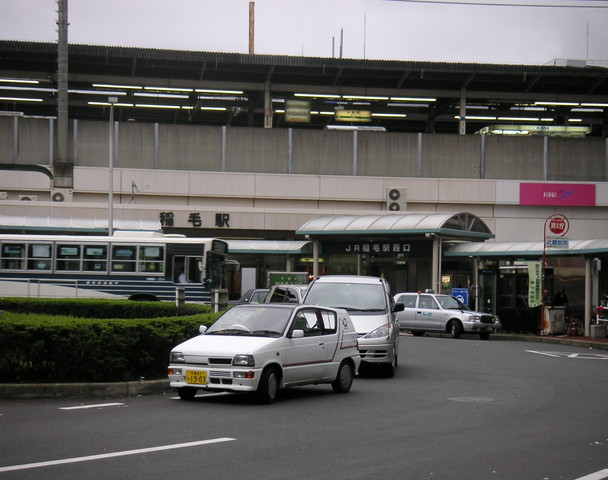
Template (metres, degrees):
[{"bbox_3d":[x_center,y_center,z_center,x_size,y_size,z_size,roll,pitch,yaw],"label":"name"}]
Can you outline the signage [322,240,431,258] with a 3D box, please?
[{"bbox_3d":[2.852,0.358,53.268,4.463,0.672,0.150,0,-2,25],"label":"signage"}]

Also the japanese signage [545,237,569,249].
[{"bbox_3d":[8.624,0.096,47.132,0.810,0.408,0.060,1,-2,-8],"label":"japanese signage"}]

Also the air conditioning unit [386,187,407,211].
[{"bbox_3d":[4.224,-1.746,63.601,0.940,1.237,0.350,1,-2,-10],"label":"air conditioning unit"}]

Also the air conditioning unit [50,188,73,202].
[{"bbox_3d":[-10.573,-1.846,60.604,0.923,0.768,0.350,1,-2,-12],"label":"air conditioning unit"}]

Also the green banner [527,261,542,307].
[{"bbox_3d":[7.847,1.498,47.039,0.525,1.548,0.080,1,-2,-5],"label":"green banner"}]

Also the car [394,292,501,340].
[{"bbox_3d":[4.417,2.534,46.640,4.690,1.530,1.700,-1,-3,45],"label":"car"}]

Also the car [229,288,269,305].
[{"bbox_3d":[-0.735,2.652,50.936,4.650,1.480,1.700,0,-2,11],"label":"car"}]

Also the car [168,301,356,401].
[{"bbox_3d":[-0.521,1.557,19.655,1.400,1.340,3.200,0,-2,29],"label":"car"}]

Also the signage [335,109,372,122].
[{"bbox_3d":[2.615,-6.510,73.152,1.991,0.619,0.220,1,-2,-10],"label":"signage"}]

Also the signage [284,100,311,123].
[{"bbox_3d":[-0.333,-6.718,72.638,1.348,1.176,0.220,1,-2,-10],"label":"signage"}]

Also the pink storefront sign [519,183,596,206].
[{"bbox_3d":[11.879,-2.118,65.089,3.765,1.037,0.120,1,-2,-9],"label":"pink storefront sign"}]

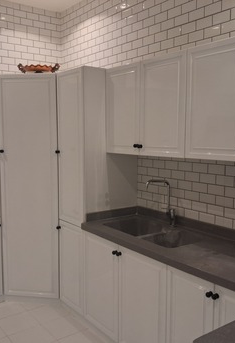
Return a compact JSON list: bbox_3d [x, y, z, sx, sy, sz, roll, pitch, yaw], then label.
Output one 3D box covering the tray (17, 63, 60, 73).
[{"bbox_3d":[-0.758,-0.973,3.428,0.430,0.120,0.280,1,6,7],"label":"tray"}]

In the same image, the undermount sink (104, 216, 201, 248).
[{"bbox_3d":[0.274,0.569,2.853,0.420,0.190,0.850,-4,7,-38],"label":"undermount sink"}]

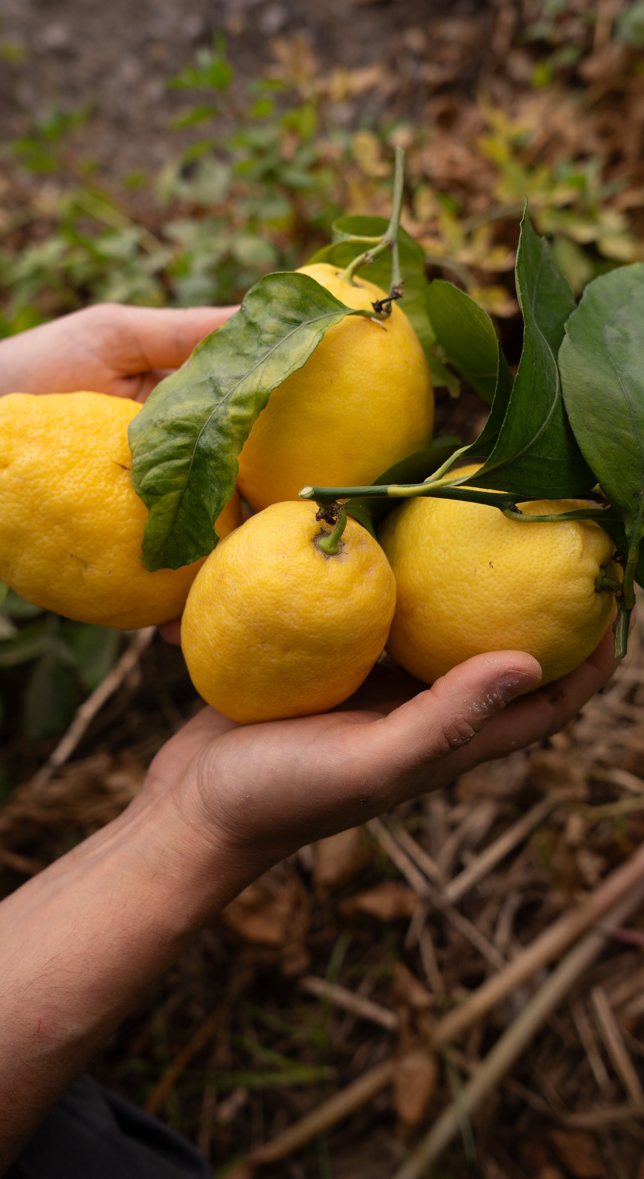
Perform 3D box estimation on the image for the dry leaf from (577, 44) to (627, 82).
[{"bbox_3d":[0.351,-0.659,1.800,0.062,0.030,0.065,0,43,0],"label":"dry leaf"}]

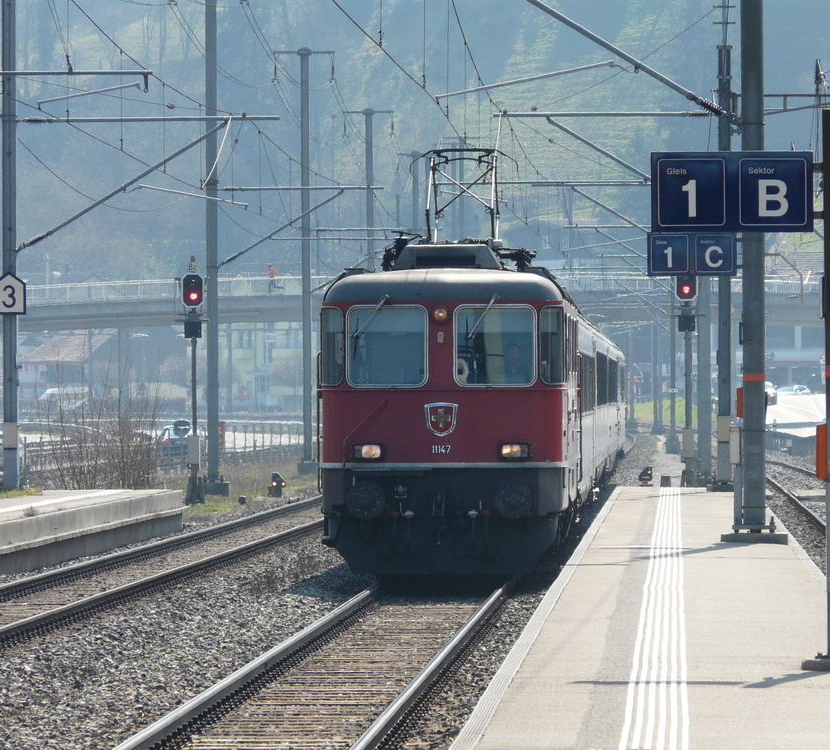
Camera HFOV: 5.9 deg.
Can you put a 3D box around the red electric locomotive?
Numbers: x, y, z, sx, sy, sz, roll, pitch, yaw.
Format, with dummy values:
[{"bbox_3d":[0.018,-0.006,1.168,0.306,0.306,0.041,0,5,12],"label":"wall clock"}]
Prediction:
[{"bbox_3d":[0.540,0.400,103.200,2.980,4.200,14.800,0,0,2],"label":"red electric locomotive"}]

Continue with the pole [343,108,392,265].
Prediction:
[{"bbox_3d":[-1.610,-3.348,296.000,1.800,12.800,0.320,0,0,2],"label":"pole"}]

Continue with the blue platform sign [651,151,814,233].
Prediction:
[{"bbox_3d":[2.023,-1.164,51.500,1.030,0.510,0.110,0,0,2],"label":"blue platform sign"}]

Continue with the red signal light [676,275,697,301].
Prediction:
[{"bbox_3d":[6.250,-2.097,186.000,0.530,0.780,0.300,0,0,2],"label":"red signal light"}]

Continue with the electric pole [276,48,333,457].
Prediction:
[{"bbox_3d":[-3.344,-3.557,247.000,1.750,12.800,0.320,0,0,2],"label":"electric pole"}]

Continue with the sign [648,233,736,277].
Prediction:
[{"bbox_3d":[3.229,-1.412,94.300,1.030,0.510,0.110,0,0,2],"label":"sign"}]

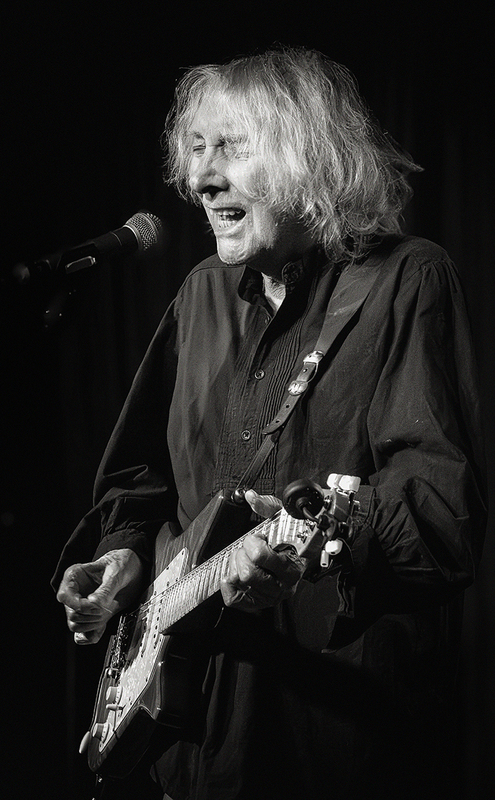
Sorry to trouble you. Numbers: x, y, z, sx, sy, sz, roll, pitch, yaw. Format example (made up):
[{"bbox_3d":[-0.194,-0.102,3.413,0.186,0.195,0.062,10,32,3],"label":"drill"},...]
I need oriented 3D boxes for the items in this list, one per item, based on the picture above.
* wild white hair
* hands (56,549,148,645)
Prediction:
[{"bbox_3d":[0.054,-0.292,3.160,0.285,0.265,0.250,-7,2,-41],"label":"wild white hair"},{"bbox_3d":[-0.176,0.236,3.180,0.100,0.115,0.090,3,-4,-44],"label":"hands"}]

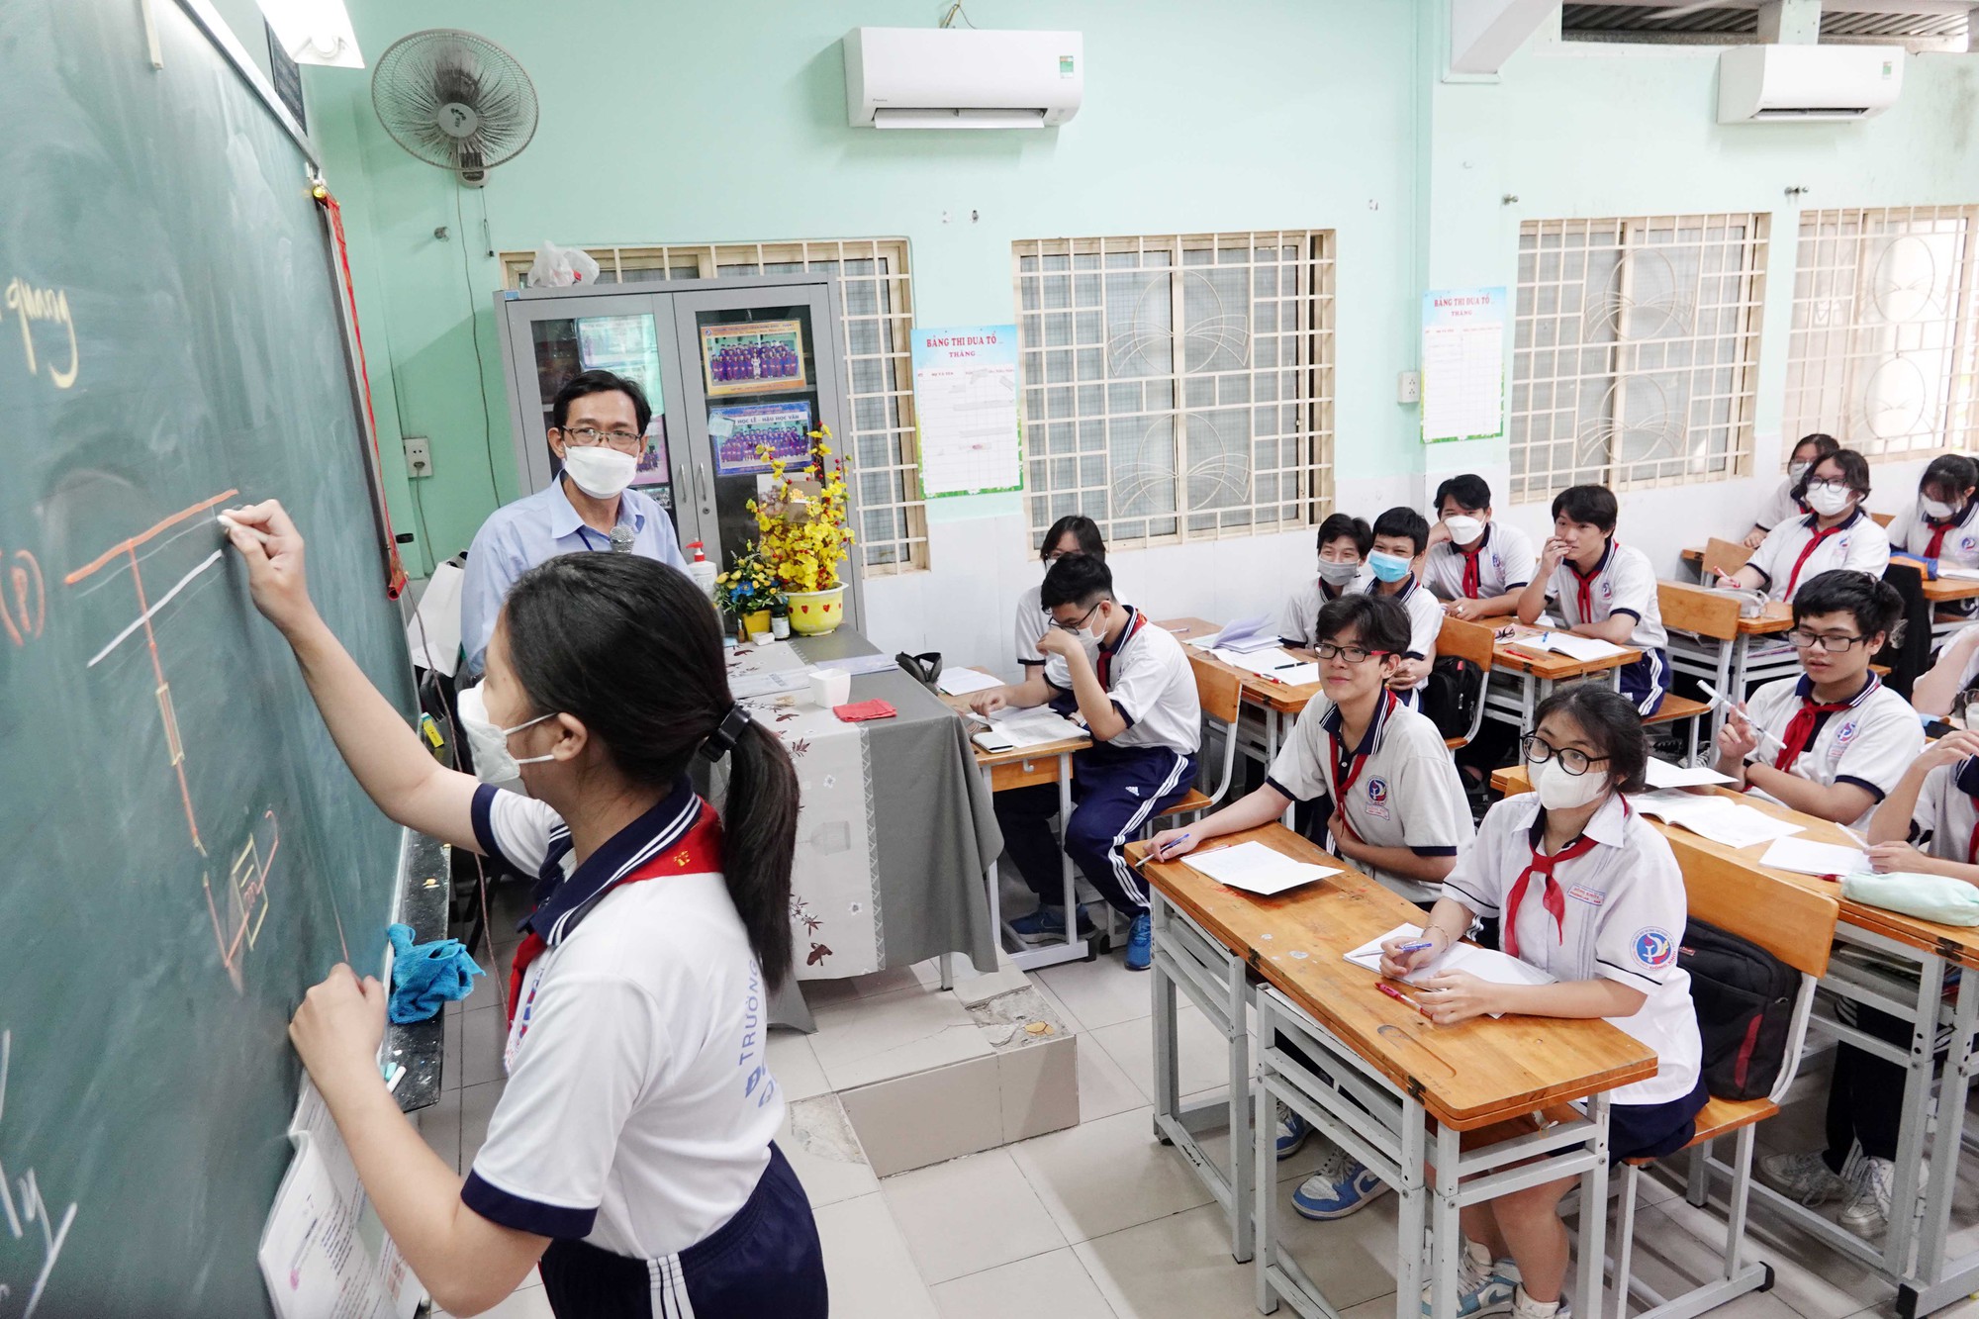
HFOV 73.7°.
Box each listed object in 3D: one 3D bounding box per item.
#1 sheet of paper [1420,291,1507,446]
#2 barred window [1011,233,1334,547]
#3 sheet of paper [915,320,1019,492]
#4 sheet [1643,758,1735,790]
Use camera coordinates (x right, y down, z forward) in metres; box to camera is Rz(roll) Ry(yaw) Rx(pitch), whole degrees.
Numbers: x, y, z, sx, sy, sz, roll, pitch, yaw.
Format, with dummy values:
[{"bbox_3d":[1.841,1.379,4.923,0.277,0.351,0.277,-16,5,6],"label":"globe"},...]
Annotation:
[{"bbox_3d":[2.006,-1.241,5.565,0.425,0.625,0.010,-8,15,-18],"label":"sheet of paper"},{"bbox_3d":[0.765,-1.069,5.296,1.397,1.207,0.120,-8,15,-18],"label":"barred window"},{"bbox_3d":[-0.072,-0.939,5.009,0.412,0.622,0.010,-8,15,-18],"label":"sheet of paper"},{"bbox_3d":[1.741,0.283,3.378,0.210,0.030,0.270,-8,15,-18],"label":"sheet"}]

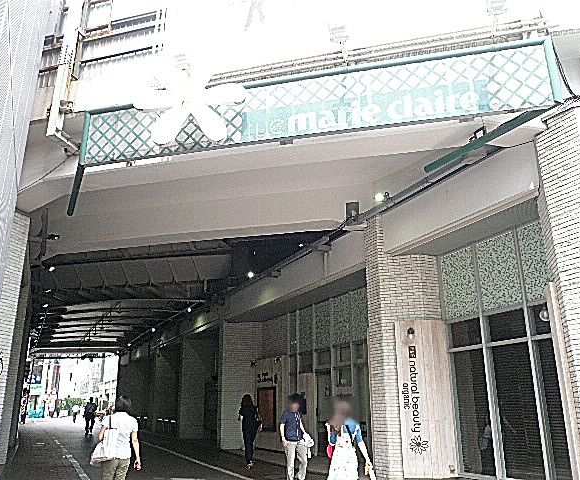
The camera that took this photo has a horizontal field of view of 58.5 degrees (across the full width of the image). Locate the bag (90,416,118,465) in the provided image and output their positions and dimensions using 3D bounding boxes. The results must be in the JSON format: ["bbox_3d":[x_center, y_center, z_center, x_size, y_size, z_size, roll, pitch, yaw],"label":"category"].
[{"bbox_3d":[-2.280,2.464,6.362,0.340,0.560,0.160,5,-18,-16],"label":"bag"}]

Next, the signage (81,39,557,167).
[{"bbox_3d":[0.088,-1.937,7.616,7.000,1.020,0.200,-5,-18,13],"label":"signage"}]

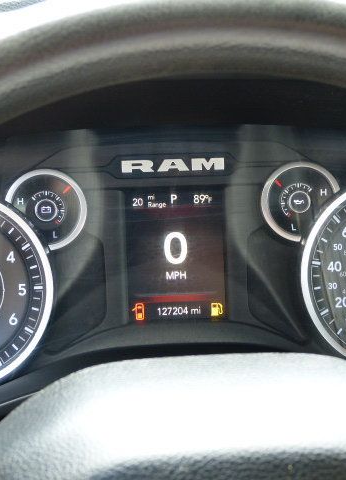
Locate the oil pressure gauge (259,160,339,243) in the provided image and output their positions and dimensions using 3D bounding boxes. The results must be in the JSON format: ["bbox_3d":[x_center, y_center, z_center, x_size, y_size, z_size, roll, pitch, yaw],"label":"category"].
[{"bbox_3d":[0.071,-0.021,0.650,0.044,0.044,0.020,-2,2,0],"label":"oil pressure gauge"}]

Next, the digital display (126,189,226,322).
[{"bbox_3d":[0.001,0.008,0.635,0.053,0.072,0.010,-2,3,-3],"label":"digital display"}]

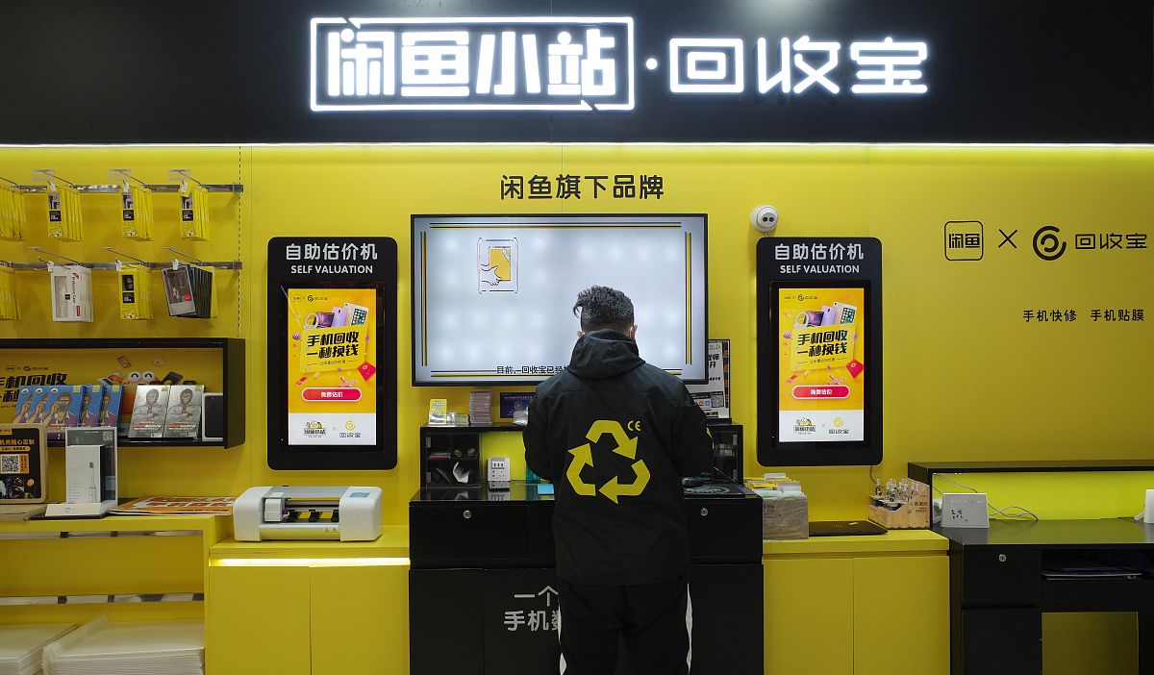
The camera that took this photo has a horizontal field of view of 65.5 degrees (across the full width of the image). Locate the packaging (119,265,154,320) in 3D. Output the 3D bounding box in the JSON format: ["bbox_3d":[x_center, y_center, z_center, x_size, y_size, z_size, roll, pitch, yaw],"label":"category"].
[{"bbox_3d":[-1.633,-0.161,3.328,0.064,0.196,0.125,0,0,-2],"label":"packaging"}]

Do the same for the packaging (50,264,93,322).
[{"bbox_3d":[-1.866,-0.157,3.325,0.108,0.198,0.090,0,0,-2],"label":"packaging"}]

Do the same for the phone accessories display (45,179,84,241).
[{"bbox_3d":[-1.888,-0.459,3.317,0.060,0.205,0.150,0,-1,-2],"label":"phone accessories display"}]

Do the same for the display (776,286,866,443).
[{"bbox_3d":[0.949,0.107,3.515,0.345,0.602,0.050,0,0,-2],"label":"display"}]

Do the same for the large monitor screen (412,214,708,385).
[{"bbox_3d":[-0.066,-0.143,3.477,1.137,0.656,0.070,0,-1,-2],"label":"large monitor screen"}]

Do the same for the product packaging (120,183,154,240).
[{"bbox_3d":[-1.632,-0.459,3.321,0.062,0.191,0.122,0,0,-2],"label":"product packaging"}]

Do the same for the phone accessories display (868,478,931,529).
[{"bbox_3d":[1.248,0.637,3.477,0.165,0.175,0.190,0,-1,-2],"label":"phone accessories display"}]

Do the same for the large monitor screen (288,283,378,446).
[{"bbox_3d":[-0.937,0.112,3.455,0.345,0.602,0.050,0,0,-2],"label":"large monitor screen"}]

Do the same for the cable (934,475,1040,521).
[{"bbox_3d":[1.580,0.624,3.475,0.370,0.165,0.130,0,-1,-2],"label":"cable"}]

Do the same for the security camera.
[{"bbox_3d":[0.744,-0.470,3.530,0.105,0.107,0.090,0,-1,-2],"label":"security camera"}]

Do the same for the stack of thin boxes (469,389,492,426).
[{"bbox_3d":[-0.367,0.270,3.446,0.082,0.130,0.125,0,-1,-2],"label":"stack of thin boxes"}]

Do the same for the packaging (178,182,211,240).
[{"bbox_3d":[-1.430,-0.463,3.344,0.062,0.191,0.118,0,0,-2],"label":"packaging"}]

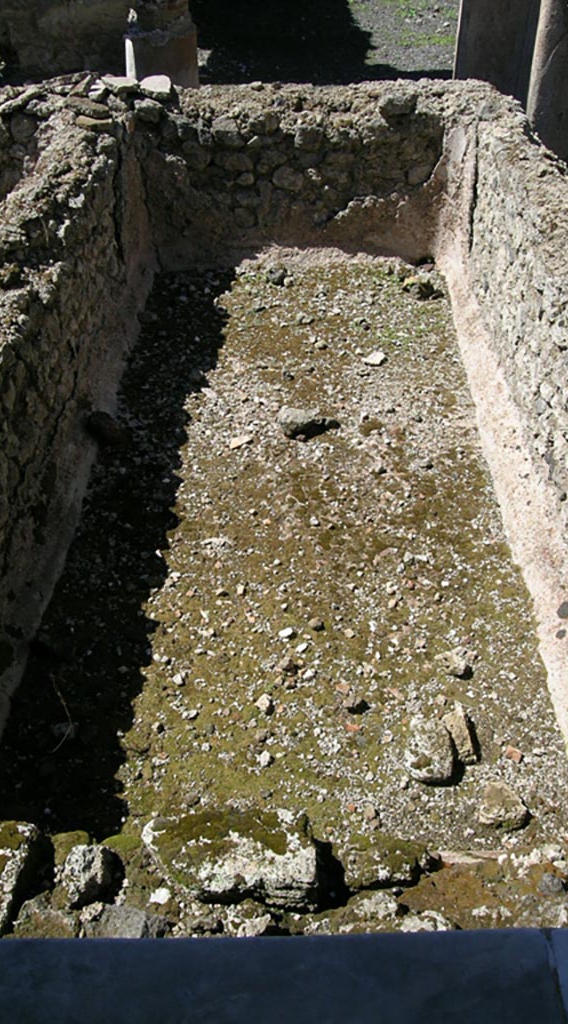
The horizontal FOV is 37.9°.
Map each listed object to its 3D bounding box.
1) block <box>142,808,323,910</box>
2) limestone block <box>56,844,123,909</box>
[{"bbox_3d":[-0.072,0.495,1.180,0.238,0.100,0.108,-2,40,-2],"label":"block"},{"bbox_3d":[-0.276,0.519,1.180,0.080,0.073,0.064,0,40,0],"label":"limestone block"}]

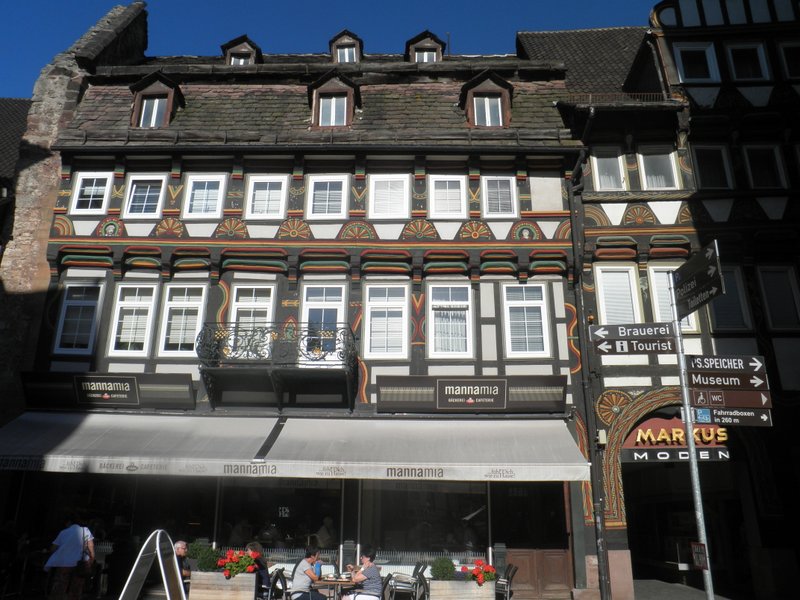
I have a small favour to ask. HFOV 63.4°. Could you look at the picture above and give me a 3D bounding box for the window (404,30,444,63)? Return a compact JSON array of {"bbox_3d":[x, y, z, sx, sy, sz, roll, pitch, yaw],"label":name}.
[{"bbox_3d":[0.719,-6.757,18.494,1.107,1.222,1.250,0,-19,1],"label":"window"}]

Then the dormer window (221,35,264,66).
[{"bbox_3d":[-4.429,-6.713,18.597,1.066,1.159,1.250,0,-19,1],"label":"dormer window"}]

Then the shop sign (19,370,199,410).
[{"bbox_3d":[-5.980,1.899,13.357,3.506,0.813,0.140,0,1,1],"label":"shop sign"}]

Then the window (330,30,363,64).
[{"bbox_3d":[-1.474,-6.780,18.553,0.947,1.227,1.250,0,-19,1],"label":"window"}]

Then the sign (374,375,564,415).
[{"bbox_3d":[1.454,1.934,13.175,3.820,0.801,0.140,0,1,1],"label":"sign"}]

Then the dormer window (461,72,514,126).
[{"bbox_3d":[2.012,-4.505,15.395,1.201,1.570,0.850,0,-19,1],"label":"dormer window"}]

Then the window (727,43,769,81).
[{"bbox_3d":[8.135,-5.553,15.162,0.973,1.136,0.120,0,-19,1],"label":"window"}]

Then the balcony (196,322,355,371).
[{"bbox_3d":[-2.451,1.077,13.247,3.093,0.979,1.000,0,-19,1],"label":"balcony"}]

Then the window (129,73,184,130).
[{"bbox_3d":[-5.752,-4.553,15.590,1.138,1.563,0.850,0,-19,1],"label":"window"}]

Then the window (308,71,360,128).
[{"bbox_3d":[-1.518,-4.547,15.491,1.169,1.609,0.850,0,-19,1],"label":"window"}]

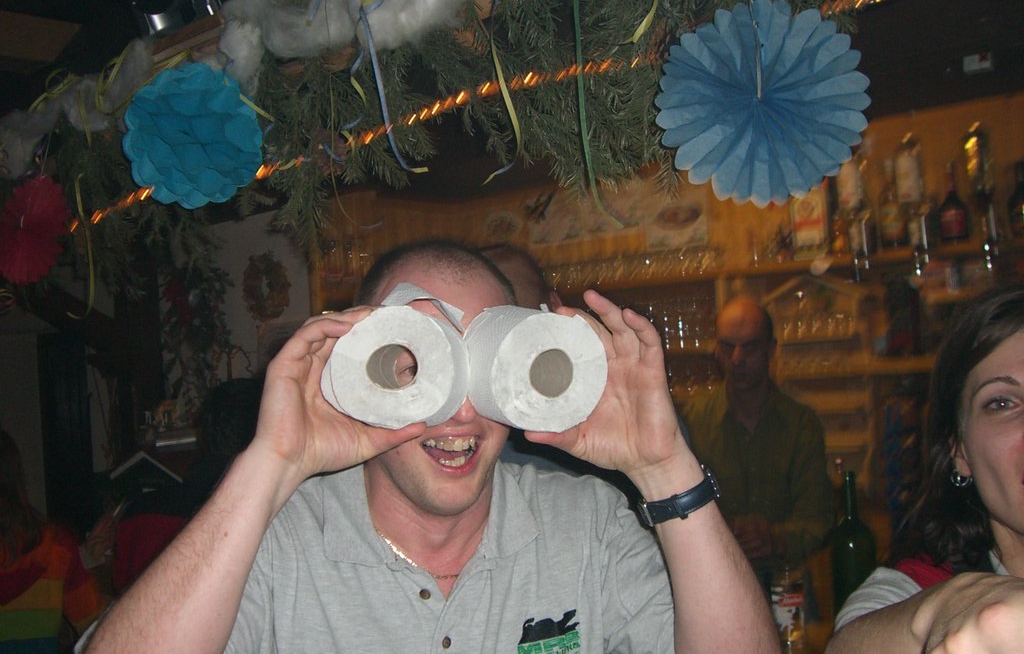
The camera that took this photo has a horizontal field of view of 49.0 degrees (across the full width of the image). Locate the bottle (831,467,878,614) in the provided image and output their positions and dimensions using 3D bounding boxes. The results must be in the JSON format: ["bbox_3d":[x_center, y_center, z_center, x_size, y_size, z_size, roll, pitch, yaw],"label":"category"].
[{"bbox_3d":[0.762,0.495,2.500,0.097,0.345,0.097,-5,-4,30],"label":"bottle"}]

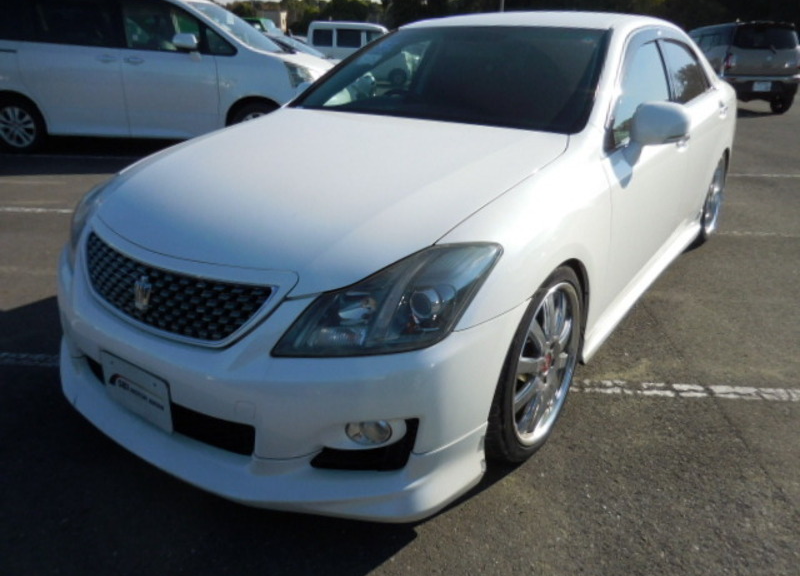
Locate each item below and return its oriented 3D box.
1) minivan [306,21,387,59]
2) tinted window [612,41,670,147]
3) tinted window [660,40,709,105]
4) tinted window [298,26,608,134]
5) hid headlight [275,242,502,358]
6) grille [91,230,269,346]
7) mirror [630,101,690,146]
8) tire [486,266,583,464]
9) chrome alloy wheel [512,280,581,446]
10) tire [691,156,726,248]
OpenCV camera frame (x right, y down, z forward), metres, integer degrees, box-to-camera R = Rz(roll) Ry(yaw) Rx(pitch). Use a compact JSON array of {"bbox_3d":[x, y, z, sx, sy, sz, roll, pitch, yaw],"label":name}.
[{"bbox_3d":[-1.098,-7.608,18.802,3.395,1.880,1.475,6,23,12],"label":"minivan"},{"bbox_3d":[0.982,-0.846,2.403,0.080,0.430,0.930,-11,11,40],"label":"tinted window"},{"bbox_3d":[1.586,-1.191,3.162,0.080,0.340,1.050,-11,11,40],"label":"tinted window"},{"bbox_3d":[0.230,-0.966,2.575,1.460,0.130,0.850,16,54,32],"label":"tinted window"},{"bbox_3d":[-0.006,0.031,1.468,0.600,0.260,0.230,-1,23,-4],"label":"hid headlight"},{"bbox_3d":[-0.680,0.005,1.632,0.830,0.200,0.120,16,27,32],"label":"grille"},{"bbox_3d":[0.952,-0.603,2.111,0.230,0.165,0.140,16,27,32],"label":"mirror"},{"bbox_3d":[0.378,0.213,1.909,0.245,0.650,0.650,16,27,32],"label":"tire"},{"bbox_3d":[0.401,0.220,1.894,0.200,0.535,0.535,16,27,32],"label":"chrome alloy wheel"},{"bbox_3d":[2.051,-0.667,4.043,0.245,0.650,0.650,16,27,32],"label":"tire"}]

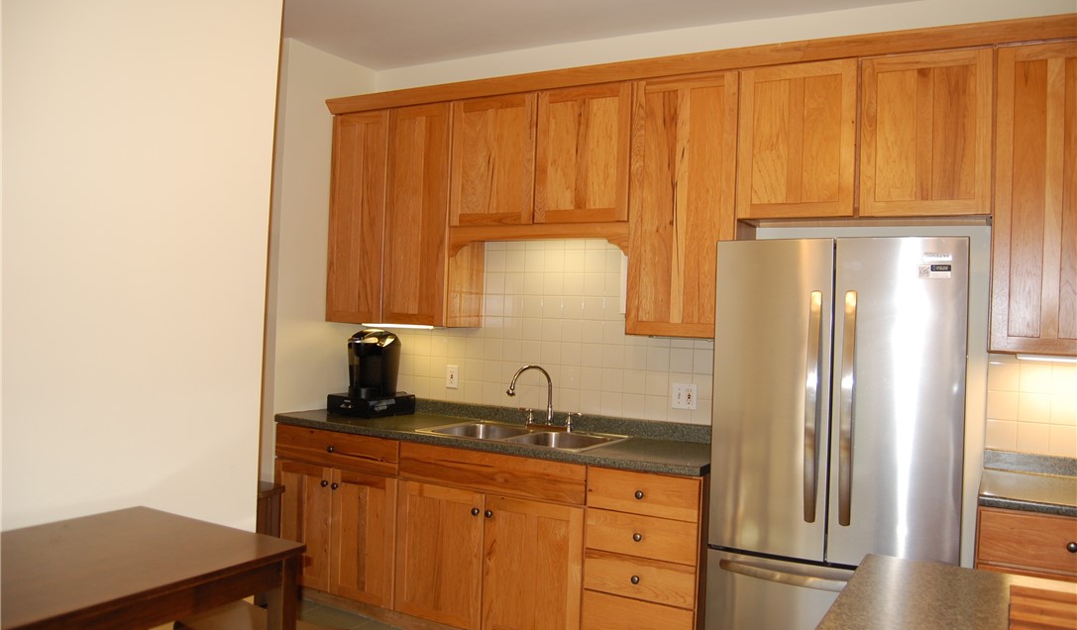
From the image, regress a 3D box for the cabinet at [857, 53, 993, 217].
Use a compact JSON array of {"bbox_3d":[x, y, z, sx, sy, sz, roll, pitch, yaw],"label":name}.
[{"bbox_3d":[1.451,-0.647,3.023,0.438,0.597,0.327,2,0,28],"label":"cabinet"}]

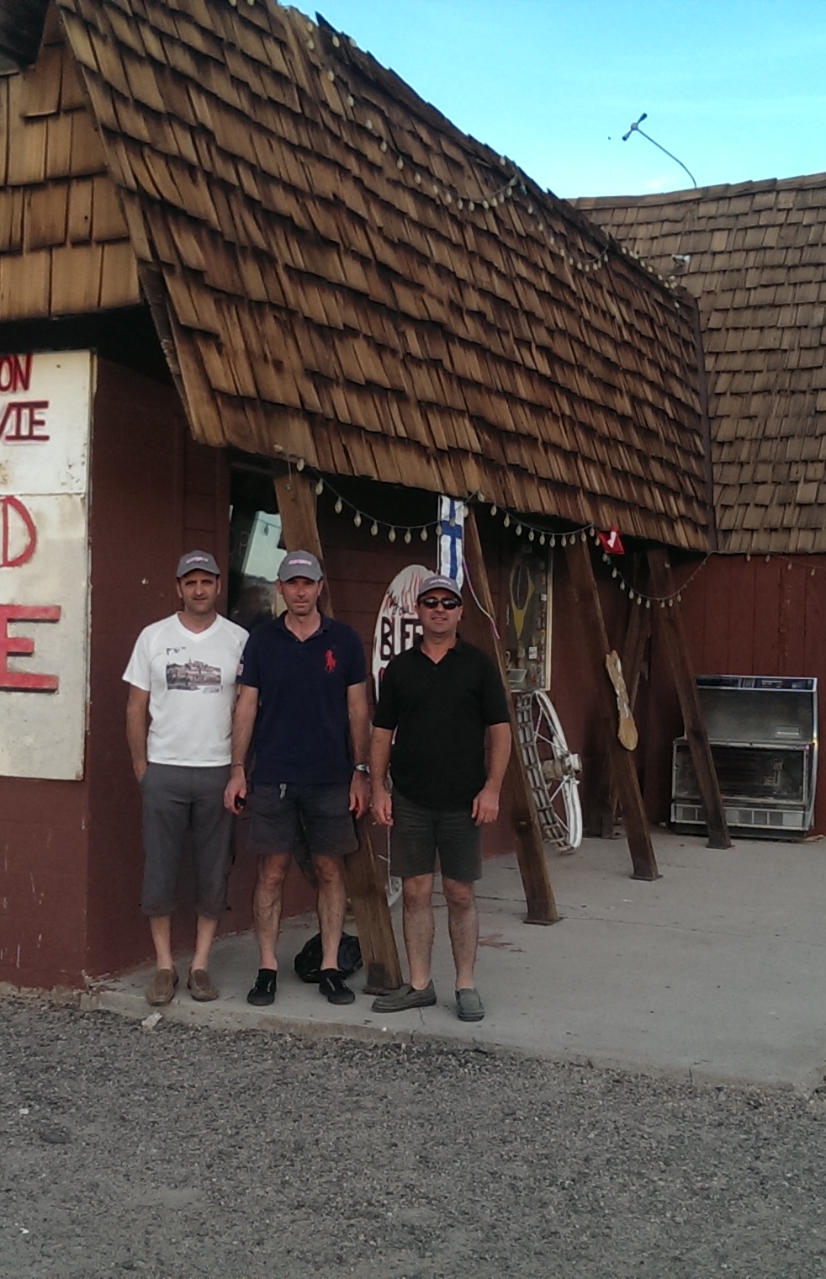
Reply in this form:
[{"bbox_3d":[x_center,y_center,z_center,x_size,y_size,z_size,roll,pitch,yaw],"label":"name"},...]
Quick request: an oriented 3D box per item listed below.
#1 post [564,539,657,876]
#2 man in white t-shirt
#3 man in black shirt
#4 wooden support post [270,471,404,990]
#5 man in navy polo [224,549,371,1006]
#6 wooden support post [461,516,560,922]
[{"bbox_3d":[1.266,0.408,10.778,0.130,2.253,0.130,-13,-6,24],"label":"post"},{"bbox_3d":[-0.922,0.551,6.902,0.530,1.828,0.330,1,0,-6],"label":"man in white t-shirt"},{"bbox_3d":[0.112,0.615,6.741,0.570,1.740,0.360,1,0,2],"label":"man in black shirt"},{"bbox_3d":[-0.320,0.360,7.232,0.130,2.284,0.130,-12,-6,24],"label":"wooden support post"},{"bbox_3d":[-0.462,0.555,6.907,0.590,1.837,0.340,1,0,-3],"label":"man in navy polo"},{"bbox_3d":[0.489,0.360,9.345,0.120,2.350,0.120,-14,-6,24],"label":"wooden support post"}]

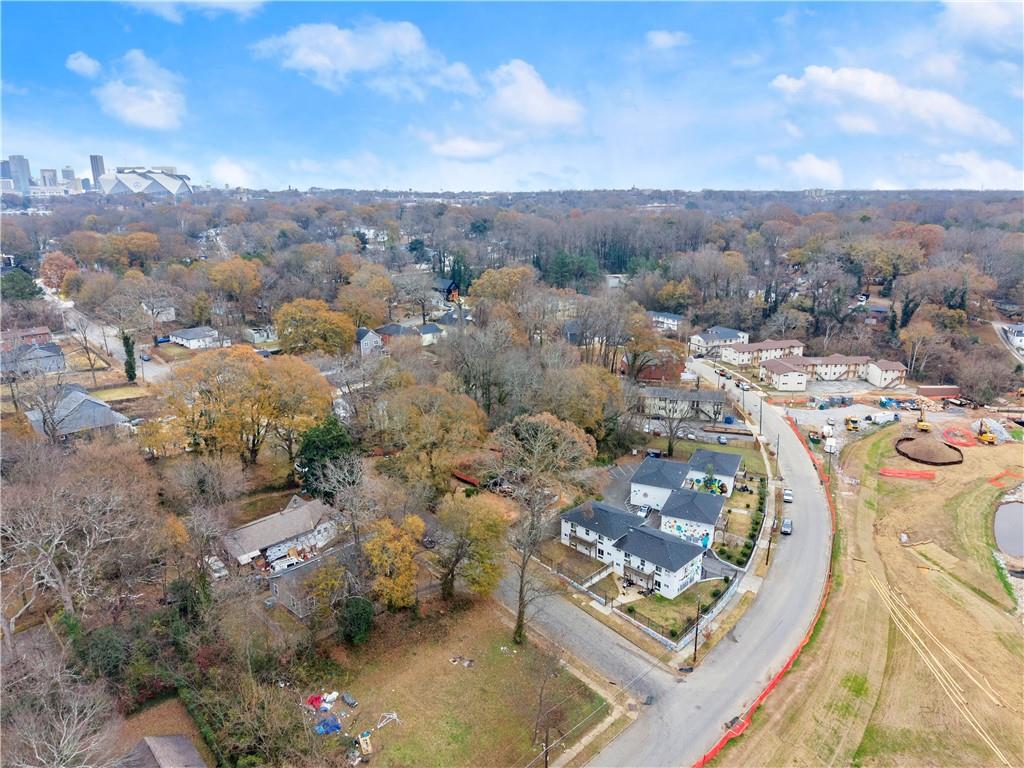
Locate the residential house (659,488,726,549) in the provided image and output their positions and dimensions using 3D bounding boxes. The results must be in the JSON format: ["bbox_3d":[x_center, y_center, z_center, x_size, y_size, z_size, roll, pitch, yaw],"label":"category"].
[{"bbox_3d":[36.140,26.010,141.860,10.490,7.200,13.400,6,16,22],"label":"residential house"}]

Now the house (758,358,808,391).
[{"bbox_3d":[88.470,-3.250,232.000,8.800,6.700,14.500,-1,15,-5],"label":"house"}]

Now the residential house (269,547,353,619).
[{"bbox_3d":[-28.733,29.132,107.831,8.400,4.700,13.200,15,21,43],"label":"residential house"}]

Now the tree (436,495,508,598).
[{"bbox_3d":[-6.820,27.290,117.220,12.300,18.000,12.000,-1,15,-4],"label":"tree"}]

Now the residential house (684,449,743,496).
[{"bbox_3d":[46.520,19.870,163.250,11.200,6.800,14.200,7,17,23],"label":"residential house"}]

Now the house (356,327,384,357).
[{"bbox_3d":[-51.820,-15.680,260.000,8.200,9.700,9.000,-10,18,-34],"label":"house"}]

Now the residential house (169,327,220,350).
[{"bbox_3d":[-129.950,-19.300,289.190,12.500,5.300,15.500,-14,21,-42],"label":"residential house"}]

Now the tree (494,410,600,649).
[{"bbox_3d":[4.298,21.053,99.301,13.800,34.800,13.800,0,15,0],"label":"tree"}]

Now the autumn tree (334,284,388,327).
[{"bbox_3d":[-68.800,-35.600,324.370,23.000,18.000,20.500,-3,16,-12],"label":"autumn tree"}]

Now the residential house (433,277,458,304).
[{"bbox_3d":[-31.870,-45.350,340.000,7.500,10.000,13.000,-12,20,-38],"label":"residential house"}]

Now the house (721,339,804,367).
[{"bbox_3d":[100.300,-13.270,283.700,33.000,7.200,11.500,-6,17,-21],"label":"house"}]

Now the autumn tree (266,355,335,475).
[{"bbox_3d":[-46.990,7.370,156.470,15.500,27.000,15.500,0,15,0],"label":"autumn tree"}]

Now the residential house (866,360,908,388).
[{"bbox_3d":[127.366,-3.604,241.563,9.900,7.000,9.600,-1,15,-4],"label":"residential house"}]

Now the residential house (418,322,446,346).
[{"bbox_3d":[-33.551,-19.561,278.517,8.000,6.200,12.000,13,20,40],"label":"residential house"}]

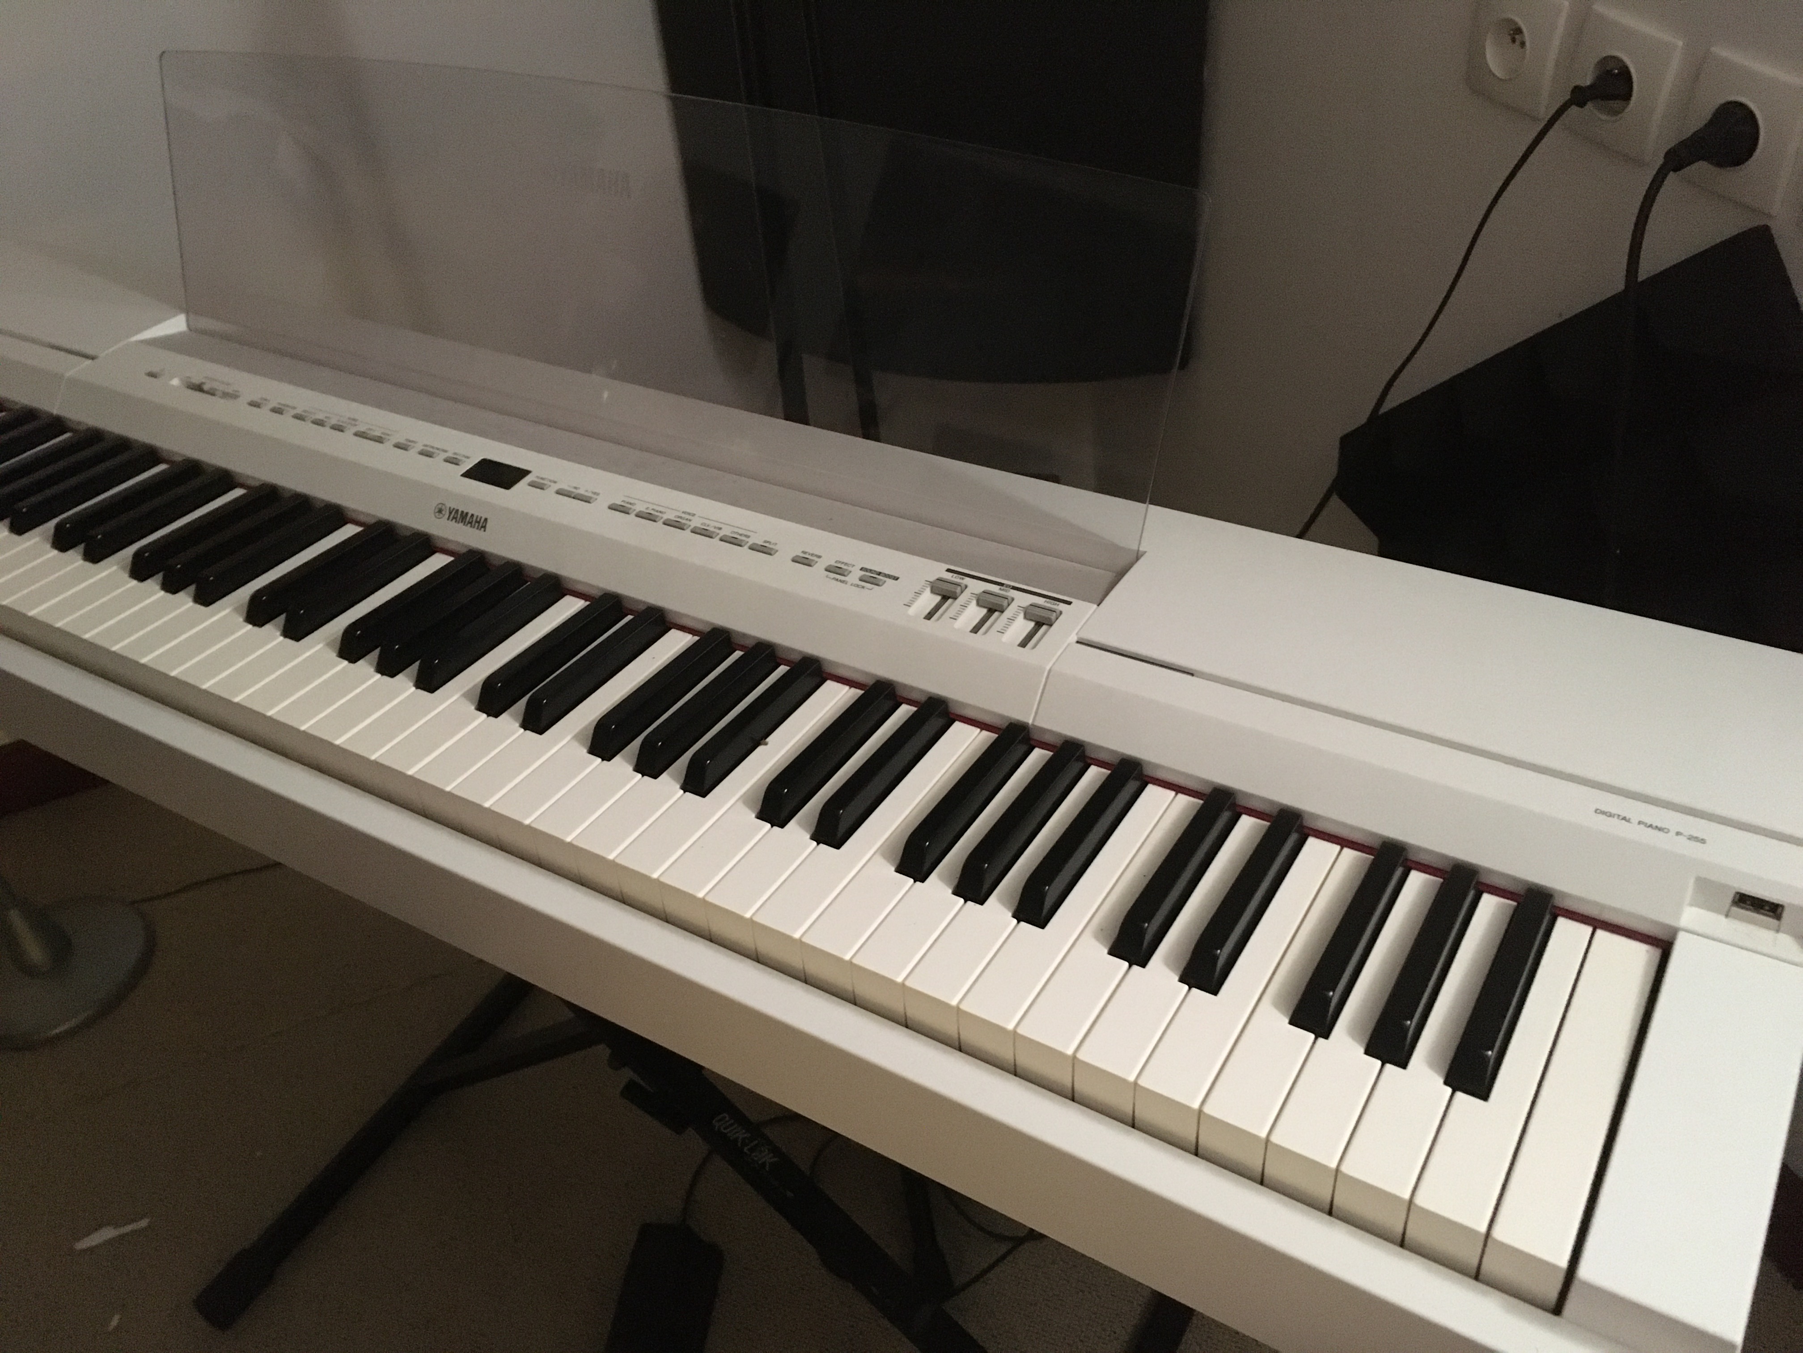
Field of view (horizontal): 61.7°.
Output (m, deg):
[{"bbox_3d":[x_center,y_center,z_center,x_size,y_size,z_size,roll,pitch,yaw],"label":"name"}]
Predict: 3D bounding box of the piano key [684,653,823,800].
[{"bbox_3d":[-0.065,0.021,0.682,0.014,0.011,0.096,18,41,27],"label":"piano key"}]

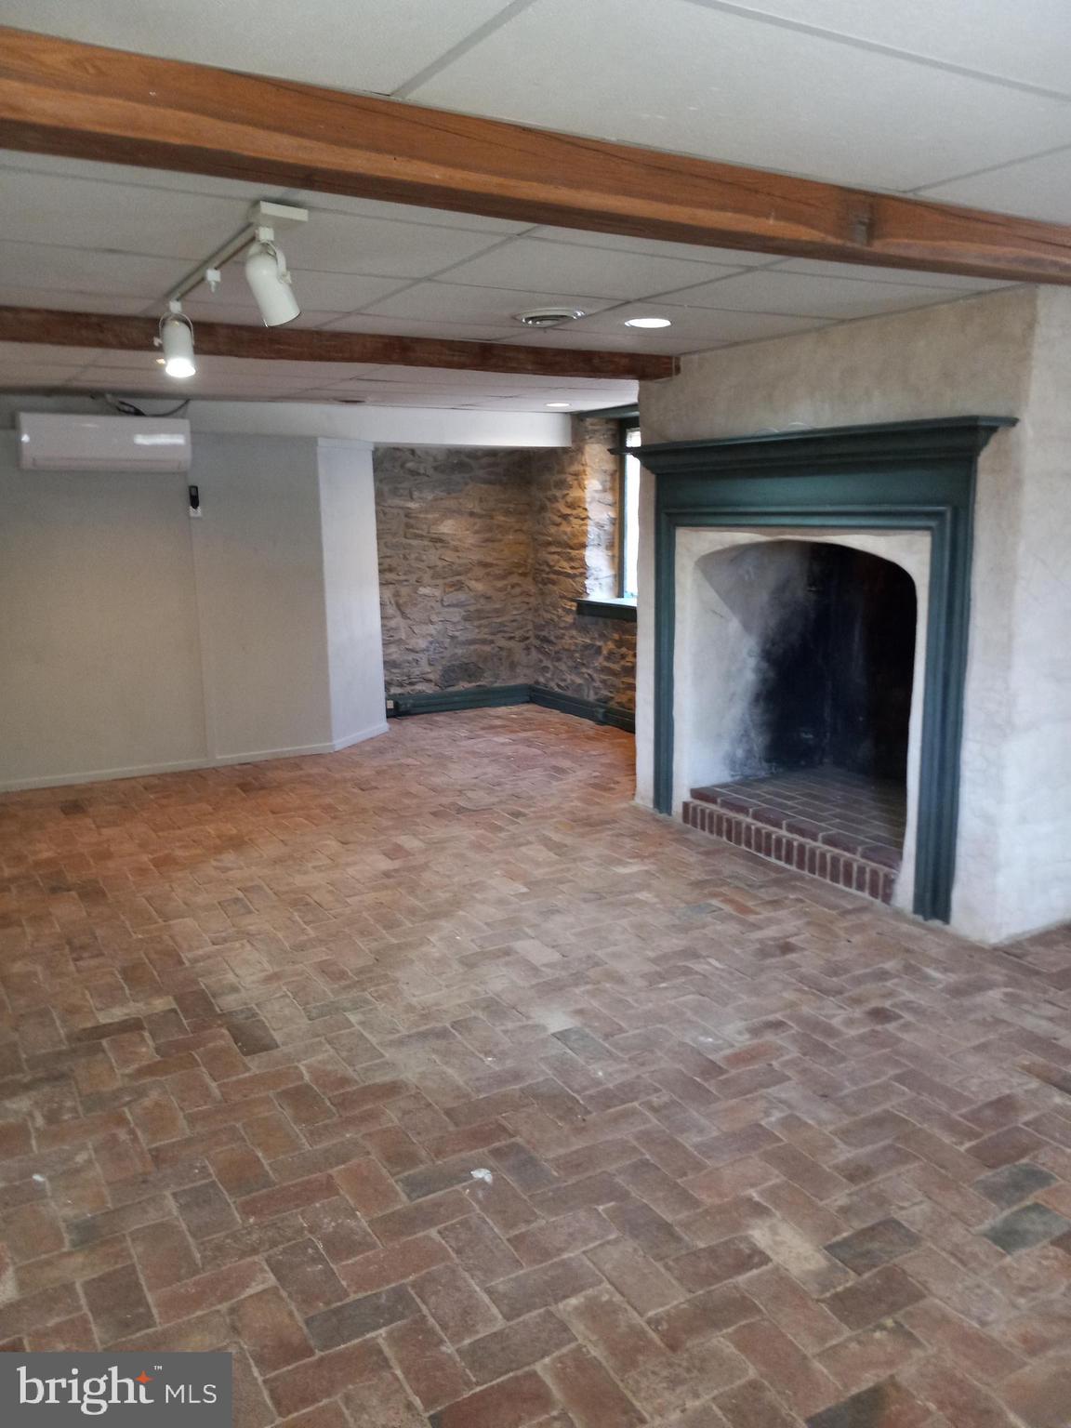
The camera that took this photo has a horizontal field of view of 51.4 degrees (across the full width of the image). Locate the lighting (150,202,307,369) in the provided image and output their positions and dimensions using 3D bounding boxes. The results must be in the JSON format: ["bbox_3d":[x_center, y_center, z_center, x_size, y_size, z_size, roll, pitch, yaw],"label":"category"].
[{"bbox_3d":[-0.847,-1.091,2.990,0.130,0.256,1.190,-7,12,-29],"label":"lighting"}]

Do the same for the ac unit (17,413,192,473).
[{"bbox_3d":[-2.338,-1.459,6.054,0.855,0.281,0.210,-7,12,-29],"label":"ac unit"}]

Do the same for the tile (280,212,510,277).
[{"bbox_3d":[-0.481,-1.215,2.879,0.612,0.020,0.592,-7,12,-29],"label":"tile"}]

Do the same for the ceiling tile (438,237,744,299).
[{"bbox_3d":[0.126,-1.285,3.224,0.759,0.020,0.585,-7,12,-29],"label":"ceiling tile"}]

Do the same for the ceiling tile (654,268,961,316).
[{"bbox_3d":[0.853,-1.368,3.634,0.886,0.020,0.572,-7,12,-29],"label":"ceiling tile"}]

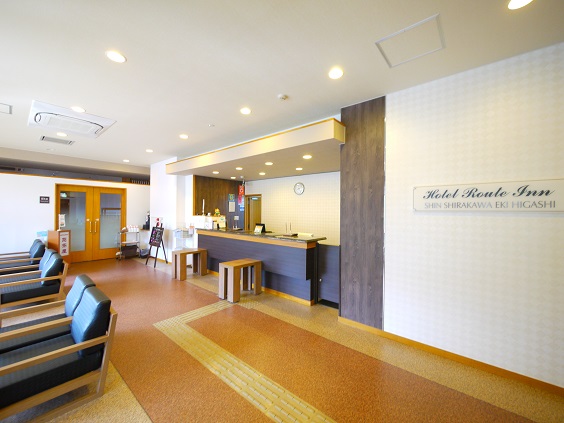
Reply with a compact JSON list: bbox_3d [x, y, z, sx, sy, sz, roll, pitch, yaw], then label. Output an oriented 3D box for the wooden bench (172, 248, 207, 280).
[{"bbox_3d":[-2.173,1.226,5.399,0.385,0.604,0.676,1,0,40],"label":"wooden bench"}]

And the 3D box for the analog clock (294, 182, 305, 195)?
[{"bbox_3d":[0.447,-0.604,6.061,0.340,0.340,0.050,1,0,40],"label":"analog clock"}]

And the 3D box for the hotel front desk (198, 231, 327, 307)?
[{"bbox_3d":[-0.655,1.003,4.985,3.347,1.071,0.760,1,0,40],"label":"hotel front desk"}]

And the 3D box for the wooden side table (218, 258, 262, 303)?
[{"bbox_3d":[-0.753,1.235,4.207,0.400,0.611,0.663,1,0,40],"label":"wooden side table"}]

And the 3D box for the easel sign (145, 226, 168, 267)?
[{"bbox_3d":[-3.504,0.914,6.513,0.721,1.205,0.484,1,0,40],"label":"easel sign"}]

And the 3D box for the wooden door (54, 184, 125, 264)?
[{"bbox_3d":[-5.750,0.369,6.984,0.089,2.263,1.696,1,0,40],"label":"wooden door"}]

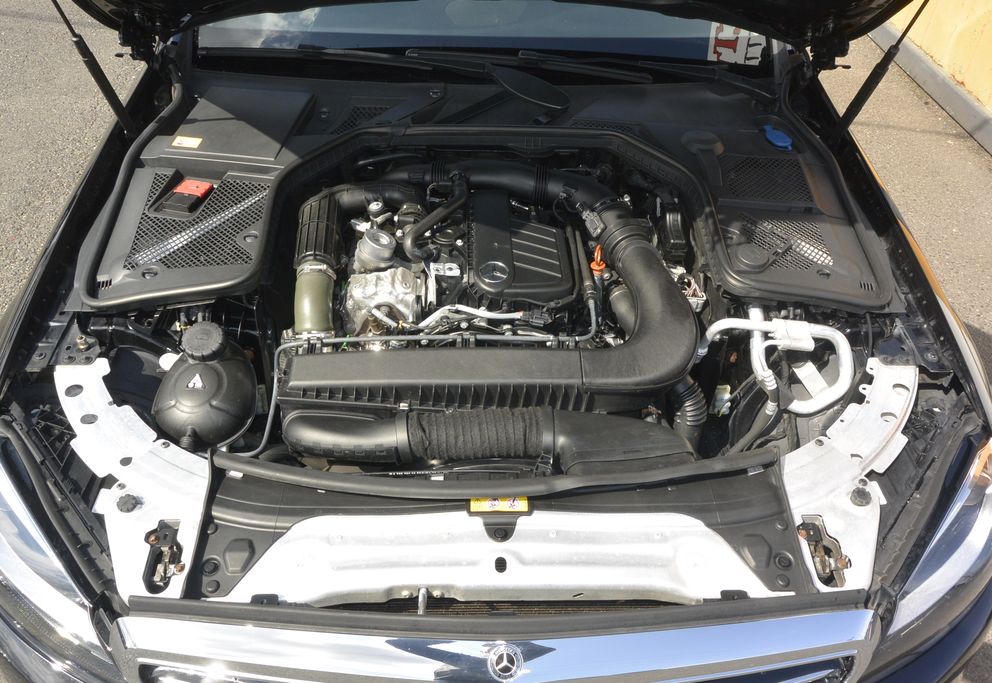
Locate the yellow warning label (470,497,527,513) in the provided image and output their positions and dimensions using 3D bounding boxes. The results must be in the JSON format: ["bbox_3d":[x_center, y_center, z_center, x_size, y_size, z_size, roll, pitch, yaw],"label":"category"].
[{"bbox_3d":[0.005,0.215,1.016,0.077,0.002,0.022,0,56,-2],"label":"yellow warning label"}]

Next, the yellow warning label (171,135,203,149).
[{"bbox_3d":[-0.579,-0.374,1.443,0.049,0.002,0.031,6,49,3],"label":"yellow warning label"}]

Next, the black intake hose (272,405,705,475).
[{"bbox_3d":[-0.013,0.147,1.153,0.615,0.095,0.100,0,41,-2],"label":"black intake hose"}]

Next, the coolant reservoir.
[{"bbox_3d":[-0.472,0.074,1.244,0.168,0.205,0.170,0,41,-2],"label":"coolant reservoir"}]

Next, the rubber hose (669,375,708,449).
[{"bbox_3d":[0.322,0.117,1.283,0.065,0.140,0.075,0,41,-2],"label":"rubber hose"}]

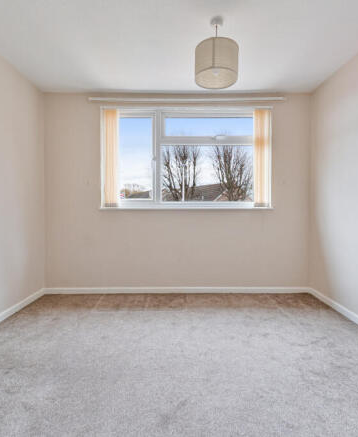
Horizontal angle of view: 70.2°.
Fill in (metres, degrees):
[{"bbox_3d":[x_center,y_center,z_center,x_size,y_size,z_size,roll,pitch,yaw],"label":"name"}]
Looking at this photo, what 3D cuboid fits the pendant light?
[{"bbox_3d":[0.272,-1.209,1.827,0.304,0.407,0.304,0,2,0],"label":"pendant light"}]

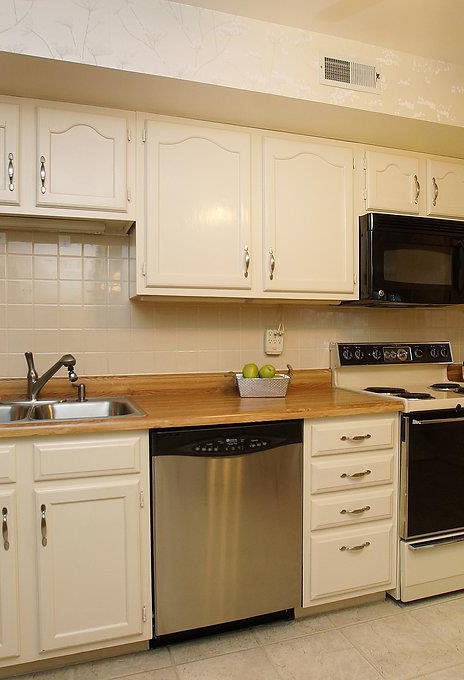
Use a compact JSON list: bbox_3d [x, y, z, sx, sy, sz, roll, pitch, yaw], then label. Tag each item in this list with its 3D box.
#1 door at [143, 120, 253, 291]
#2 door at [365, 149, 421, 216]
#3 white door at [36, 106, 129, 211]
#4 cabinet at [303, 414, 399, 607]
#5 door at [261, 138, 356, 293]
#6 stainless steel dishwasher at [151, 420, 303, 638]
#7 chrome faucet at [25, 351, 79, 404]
[{"bbox_3d":[-0.141,-0.582,2.017,0.474,0.705,0.025,-1,1,-18],"label":"door"},{"bbox_3d":[0.816,-0.791,2.316,0.316,0.288,0.025,-1,1,-18],"label":"door"},{"bbox_3d":[-0.610,-0.728,1.865,0.350,0.387,0.025,-1,1,-18],"label":"white door"},{"bbox_3d":[0.417,0.700,2.176,0.454,0.777,0.615,-1,1,-18],"label":"cabinet"},{"bbox_3d":[0.371,-0.580,2.180,0.475,0.706,0.025,-1,1,-18],"label":"door"},{"bbox_3d":[-0.088,0.708,2.010,0.607,0.782,0.615,-1,1,-18],"label":"stainless steel dishwasher"},{"bbox_3d":[-0.766,0.163,1.921,0.270,0.215,0.065,0,1,29],"label":"chrome faucet"}]

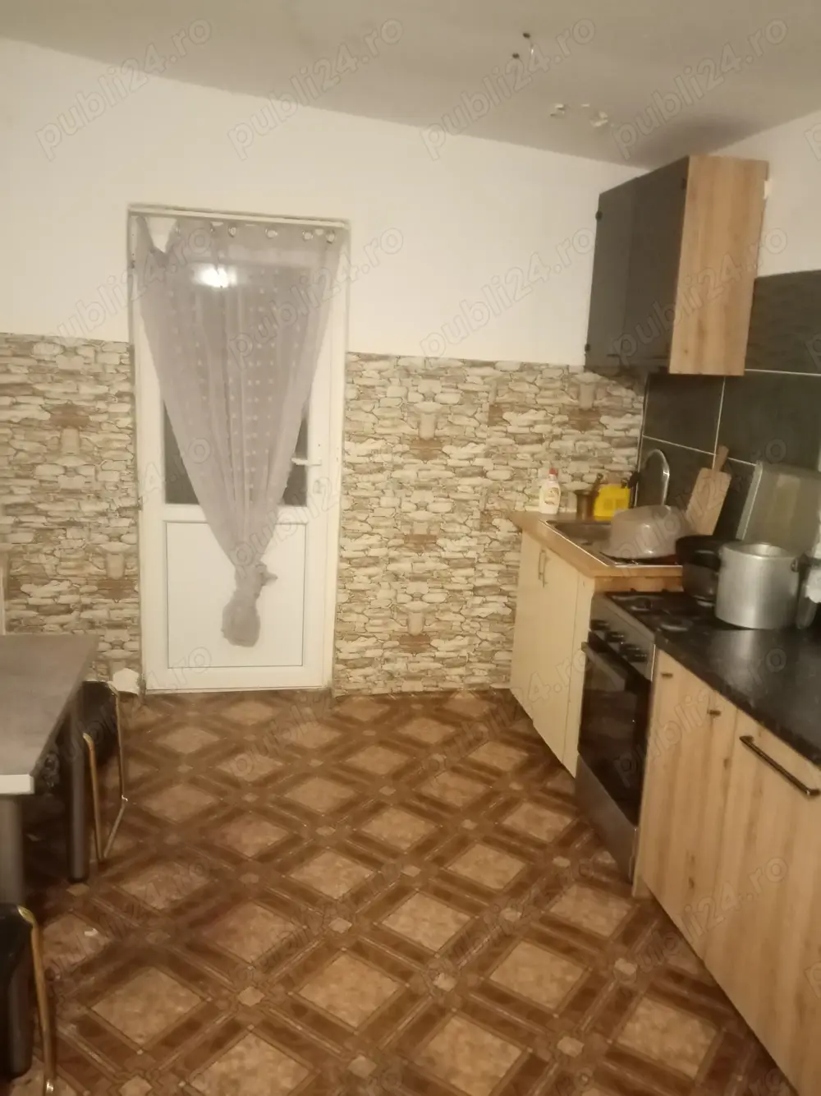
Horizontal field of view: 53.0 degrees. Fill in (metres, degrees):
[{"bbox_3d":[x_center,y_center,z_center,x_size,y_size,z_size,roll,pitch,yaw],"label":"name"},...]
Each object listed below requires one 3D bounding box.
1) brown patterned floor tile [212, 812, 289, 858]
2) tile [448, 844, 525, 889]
[{"bbox_3d":[-0.534,0.958,2.747,0.187,0.010,0.187,11,14,34],"label":"brown patterned floor tile"},{"bbox_3d":[0.240,0.987,2.550,0.176,0.010,0.176,11,15,34],"label":"tile"}]

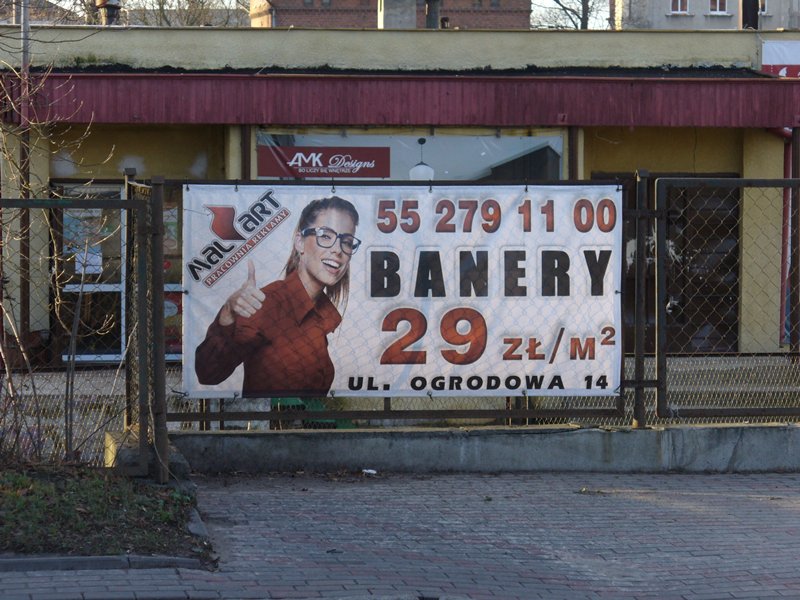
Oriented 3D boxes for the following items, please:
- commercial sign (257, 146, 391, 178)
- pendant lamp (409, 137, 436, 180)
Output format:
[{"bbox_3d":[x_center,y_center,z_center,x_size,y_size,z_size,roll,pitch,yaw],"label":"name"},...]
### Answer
[{"bbox_3d":[-0.853,-1.546,35.800,1.500,0.345,0.020,0,5,-8],"label":"commercial sign"},{"bbox_3d":[0.248,-1.613,37.200,0.290,0.550,0.290,0,5,-8],"label":"pendant lamp"}]

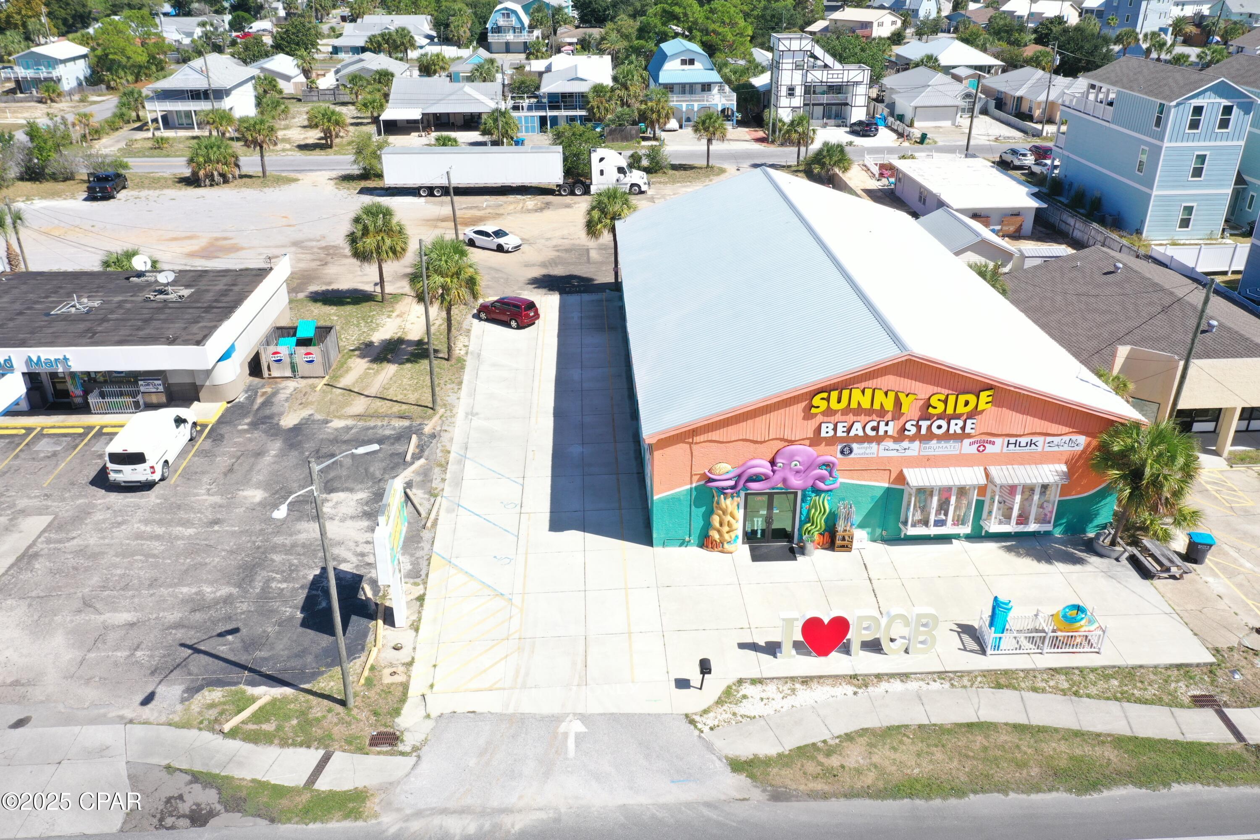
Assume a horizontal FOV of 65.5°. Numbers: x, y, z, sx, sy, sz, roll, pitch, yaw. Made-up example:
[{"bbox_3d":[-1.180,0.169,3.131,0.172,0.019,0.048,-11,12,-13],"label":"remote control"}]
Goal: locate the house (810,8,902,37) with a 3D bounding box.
[{"bbox_3d":[47.298,-79.949,199.109,8.200,6.900,12.300,-21,33,-35],"label":"house"}]

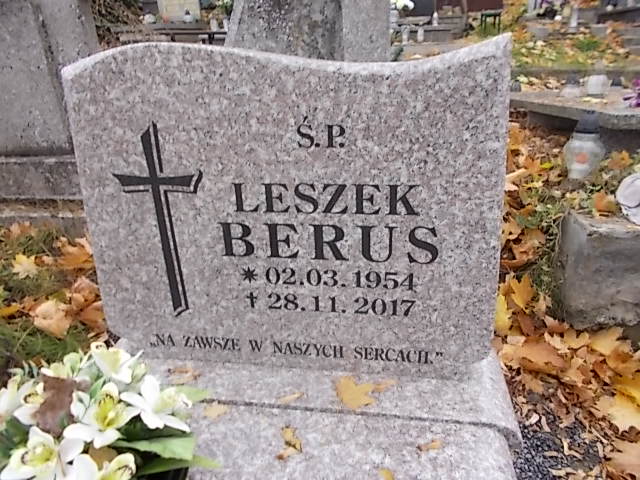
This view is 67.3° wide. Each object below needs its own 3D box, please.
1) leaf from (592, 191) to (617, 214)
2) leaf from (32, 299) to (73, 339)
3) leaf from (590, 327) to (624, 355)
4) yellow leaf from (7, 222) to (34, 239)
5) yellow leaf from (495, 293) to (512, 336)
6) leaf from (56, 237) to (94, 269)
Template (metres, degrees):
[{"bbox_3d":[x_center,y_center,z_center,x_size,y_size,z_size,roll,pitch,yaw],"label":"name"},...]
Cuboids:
[{"bbox_3d":[0.645,-0.085,1.090,0.052,0.038,0.050,13,30,29],"label":"leaf"},{"bbox_3d":[-0.659,0.193,1.180,0.095,0.040,0.105,-19,30,-30],"label":"leaf"},{"bbox_3d":[0.628,0.220,1.050,0.080,0.025,0.075,16,31,32],"label":"leaf"},{"bbox_3d":[-1.009,-0.032,1.620,0.090,0.030,0.065,-19,30,-30],"label":"yellow leaf"},{"bbox_3d":[0.418,0.173,1.100,0.050,0.040,0.100,9,28,22],"label":"yellow leaf"},{"bbox_3d":[-0.738,0.038,1.450,0.115,0.045,0.100,-16,29,-26],"label":"leaf"}]

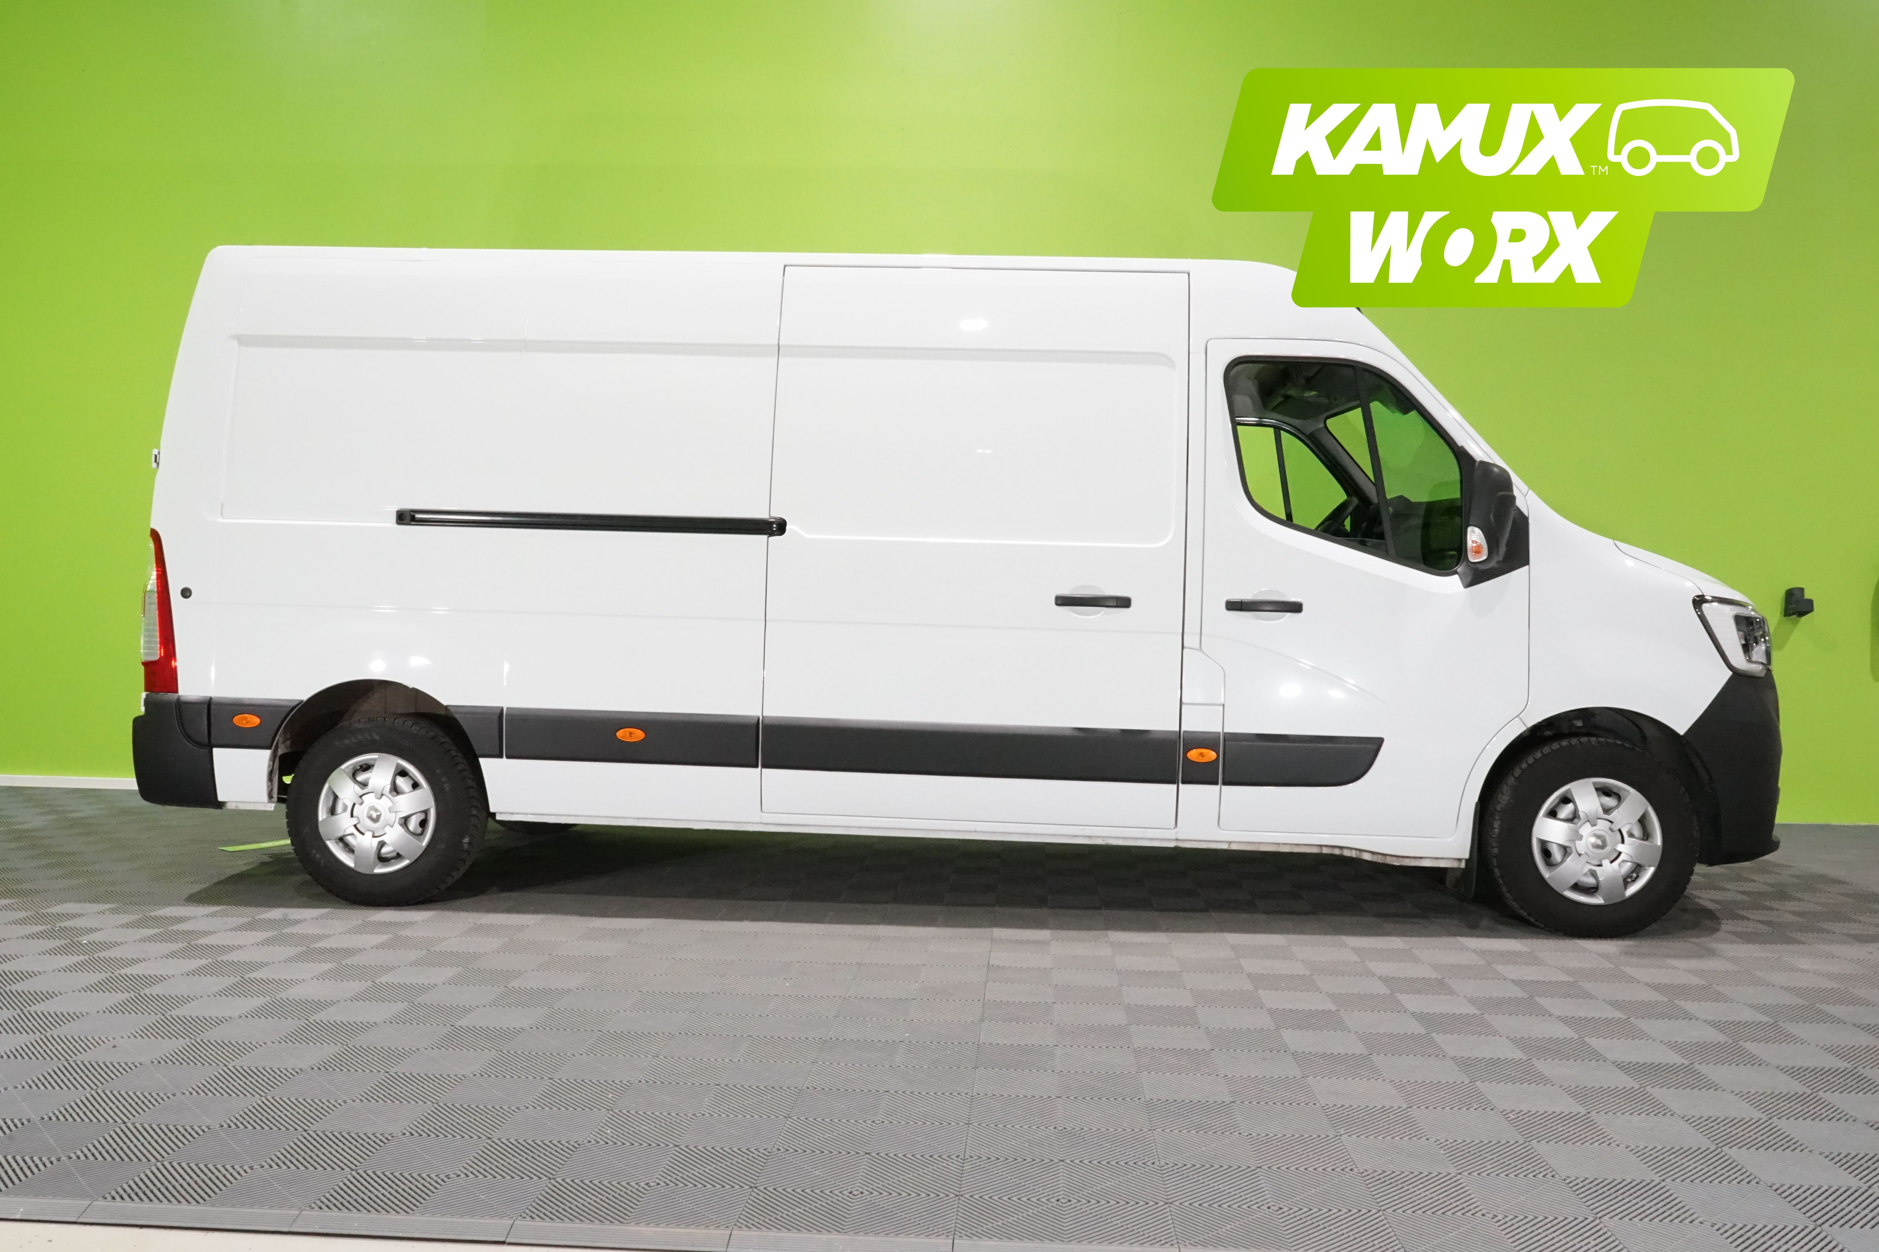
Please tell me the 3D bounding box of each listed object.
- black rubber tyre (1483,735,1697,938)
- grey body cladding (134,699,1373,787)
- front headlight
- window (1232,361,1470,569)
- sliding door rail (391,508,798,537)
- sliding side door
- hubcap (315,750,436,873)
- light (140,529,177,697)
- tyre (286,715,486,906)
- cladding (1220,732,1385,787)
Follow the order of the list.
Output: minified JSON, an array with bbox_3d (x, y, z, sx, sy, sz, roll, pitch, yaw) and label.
[{"bbox_3d":[2.277,0.732,5.141,0.690,0.690,0.230,1,1,4],"label":"black rubber tyre"},{"bbox_3d":[-0.676,0.415,5.183,4.420,0.196,0.070,2,1,4],"label":"grey body cladding"},{"bbox_3d":[2.821,0.035,5.225,0.400,0.280,0.420,1,1,4],"label":"front headlight"},{"bbox_3d":[1.416,-0.566,5.133,0.825,0.765,0.130,2,1,4],"label":"window"},{"bbox_3d":[-1.252,-0.371,5.241,1.422,0.064,0.050,2,1,4],"label":"sliding door rail"},{"bbox_3d":[0.130,-0.300,5.205,1.464,1.976,0.220,2,1,4],"label":"sliding side door"},{"bbox_3d":[-2.049,0.682,5.332,0.437,0.437,0.060,1,0,4],"label":"hubcap"},{"bbox_3d":[-2.892,-0.052,5.444,0.190,0.610,0.150,1,1,4],"label":"light"},{"bbox_3d":[-2.044,0.680,5.416,0.690,0.690,0.225,1,0,4],"label":"tyre"},{"bbox_3d":[1.252,0.469,5.047,0.551,0.182,0.045,2,1,4],"label":"cladding"}]

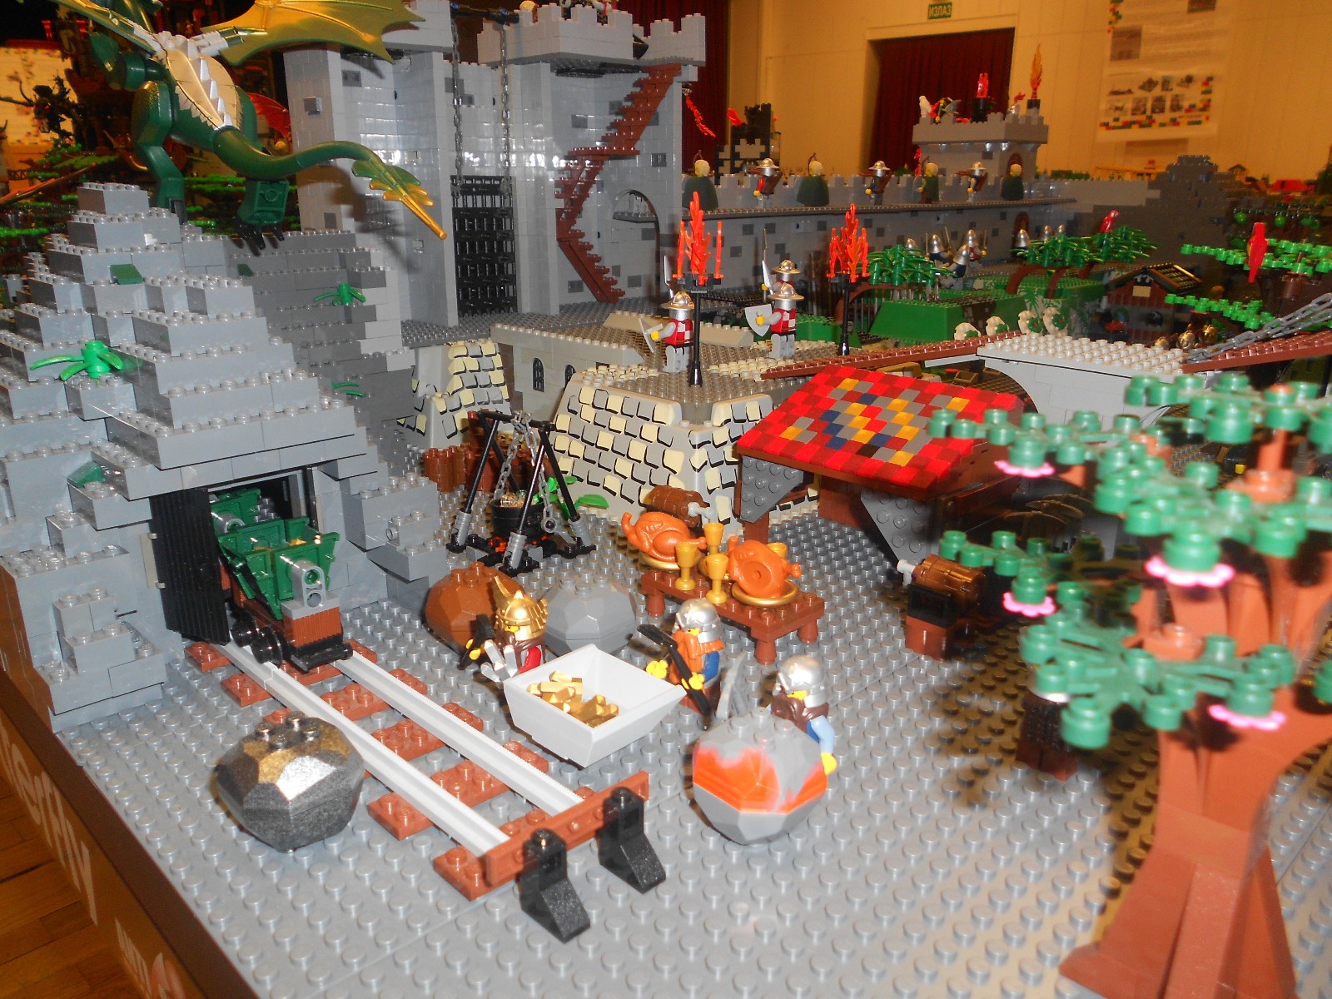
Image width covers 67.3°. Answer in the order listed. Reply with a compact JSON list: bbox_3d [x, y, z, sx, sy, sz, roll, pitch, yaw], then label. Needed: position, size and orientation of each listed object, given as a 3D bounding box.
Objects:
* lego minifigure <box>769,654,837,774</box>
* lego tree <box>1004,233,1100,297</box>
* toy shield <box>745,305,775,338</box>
[{"bbox_3d":[0.038,0.062,0.284,0.017,0.036,0.024,-16,24,-42],"label":"lego minifigure"},{"bbox_3d":[0.366,-0.224,0.950,0.068,0.053,0.068,-16,24,-42],"label":"lego tree"},{"bbox_3d":[0.057,-0.106,0.600,0.016,0.019,0.008,-7,13,5],"label":"toy shield"}]

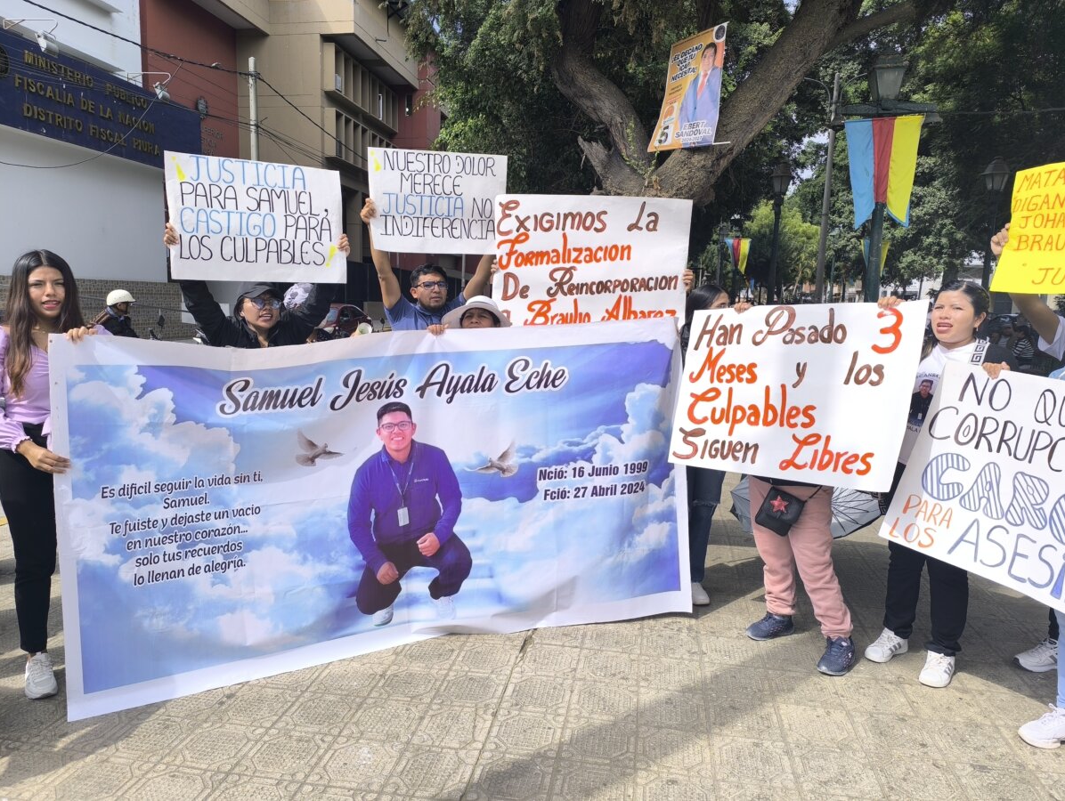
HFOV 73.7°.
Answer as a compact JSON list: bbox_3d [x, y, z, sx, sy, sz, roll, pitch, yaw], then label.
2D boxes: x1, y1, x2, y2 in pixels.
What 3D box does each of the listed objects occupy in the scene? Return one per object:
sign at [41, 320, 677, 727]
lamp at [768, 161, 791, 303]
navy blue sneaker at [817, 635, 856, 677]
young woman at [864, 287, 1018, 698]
[{"bbox_3d":[-0.465,0.356,2.761,2.370,1.290,0.170,-3,0,-18],"label":"sign"},{"bbox_3d":[4.843,-2.628,14.299,0.450,4.220,0.450,2,8,9],"label":"lamp"},{"bbox_3d":[1.247,1.033,2.895,0.095,0.098,0.245,7,10,36],"label":"navy blue sneaker"},{"bbox_3d":[1.632,0.312,2.936,0.520,1.600,0.440,8,9,40],"label":"young woman"}]

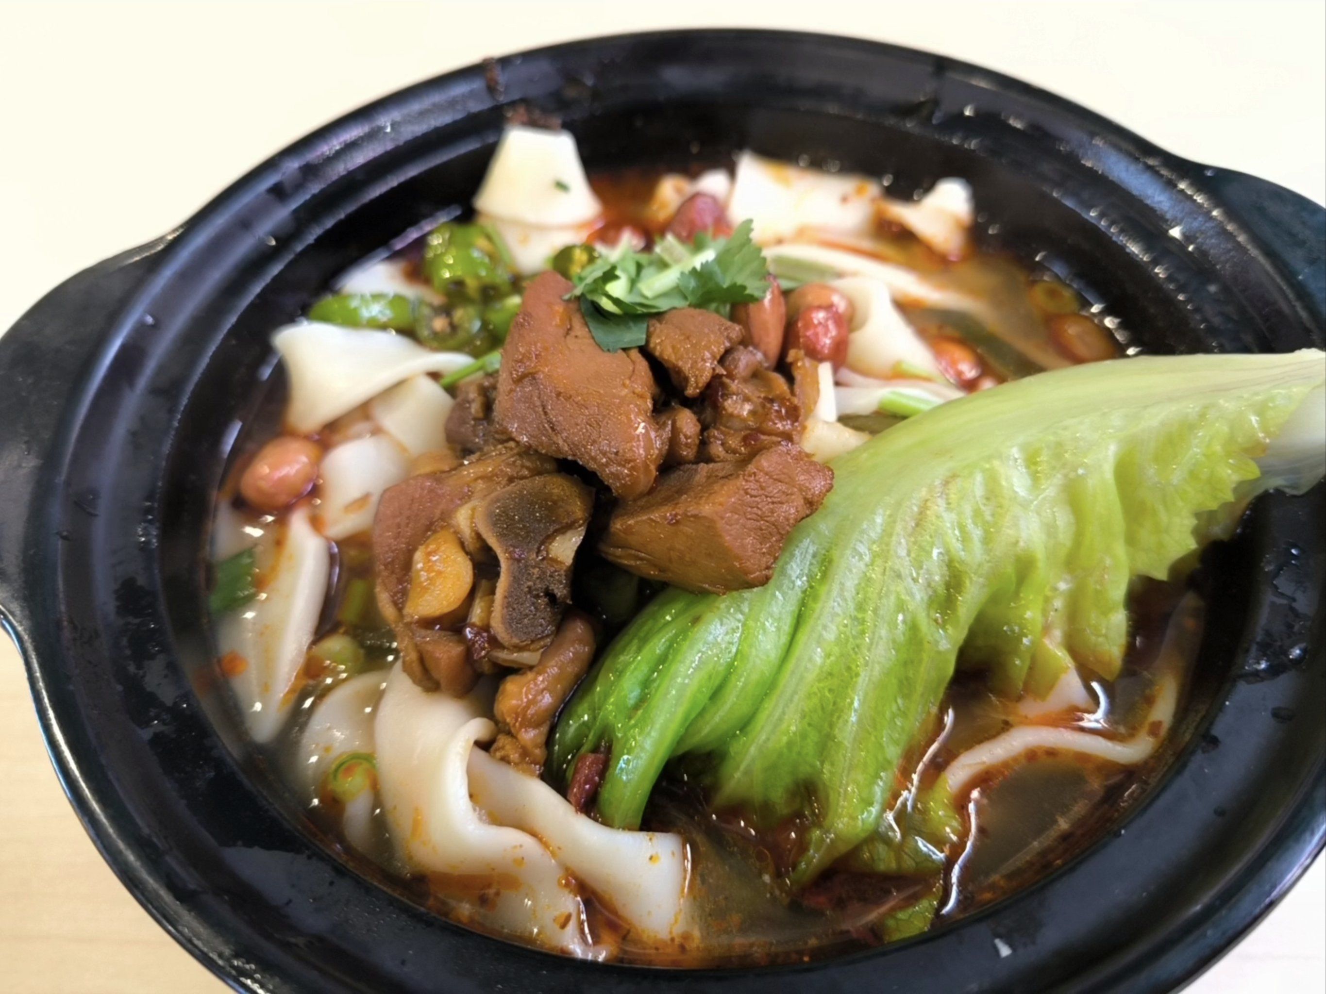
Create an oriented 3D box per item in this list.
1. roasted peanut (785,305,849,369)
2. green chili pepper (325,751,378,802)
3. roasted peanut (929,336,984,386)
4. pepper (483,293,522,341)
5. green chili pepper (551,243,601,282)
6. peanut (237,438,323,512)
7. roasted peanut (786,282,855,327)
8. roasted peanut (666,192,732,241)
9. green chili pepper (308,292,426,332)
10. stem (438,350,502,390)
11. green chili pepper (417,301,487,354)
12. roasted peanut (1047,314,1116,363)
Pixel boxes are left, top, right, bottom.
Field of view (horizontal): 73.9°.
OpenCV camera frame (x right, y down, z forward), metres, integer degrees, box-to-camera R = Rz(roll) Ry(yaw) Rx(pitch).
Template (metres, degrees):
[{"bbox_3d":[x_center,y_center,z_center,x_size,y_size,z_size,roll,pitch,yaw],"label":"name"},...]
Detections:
[{"bbox_3d":[0.032,-0.033,0.181,0.011,0.011,0.015,-2,55,3],"label":"roasted peanut"},{"bbox_3d":[-0.049,0.044,0.137,0.008,0.004,0.008,-11,55,-5],"label":"green chili pepper"},{"bbox_3d":[0.060,-0.027,0.180,0.009,0.009,0.015,-25,57,-14],"label":"roasted peanut"},{"bbox_3d":[-0.035,-0.040,0.194,0.015,0.010,0.012,7,55,8],"label":"pepper"},{"bbox_3d":[-0.020,-0.054,0.205,0.011,0.009,0.011,-5,54,1],"label":"green chili pepper"},{"bbox_3d":[-0.077,-0.005,0.178,0.017,0.011,0.011,-35,60,-20],"label":"peanut"},{"bbox_3d":[0.034,-0.041,0.191,0.016,0.011,0.011,-4,54,1],"label":"roasted peanut"},{"bbox_3d":[0.009,-0.067,0.213,0.011,0.011,0.016,33,63,24],"label":"roasted peanut"},{"bbox_3d":[-0.066,-0.041,0.196,0.026,0.009,0.011,2,55,5],"label":"green chili pepper"},{"bbox_3d":[-0.040,-0.027,0.186,0.019,0.003,0.003,-34,59,-19],"label":"stem"},{"bbox_3d":[-0.046,-0.037,0.192,0.015,0.006,0.013,-8,55,-3],"label":"green chili pepper"},{"bbox_3d":[0.088,-0.033,0.185,0.010,0.009,0.016,-32,59,-18],"label":"roasted peanut"}]

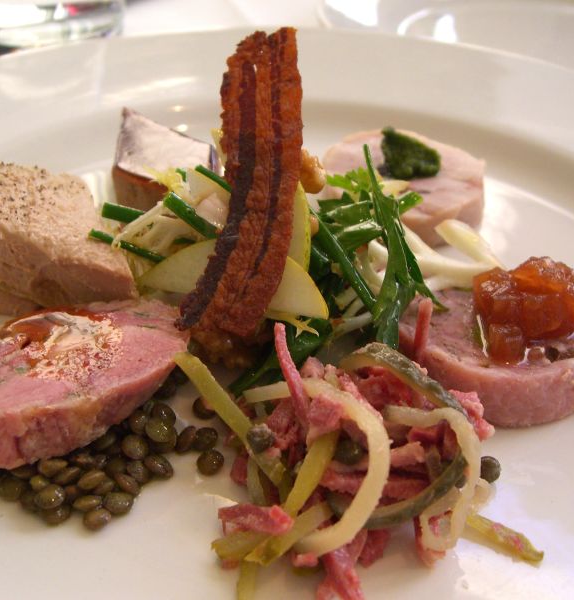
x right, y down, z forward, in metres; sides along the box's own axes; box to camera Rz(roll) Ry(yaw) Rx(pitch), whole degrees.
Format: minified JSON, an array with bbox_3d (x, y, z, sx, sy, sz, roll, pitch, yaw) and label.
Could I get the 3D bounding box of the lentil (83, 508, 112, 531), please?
[{"bbox_3d":[-0.038,0.044,0.175,0.006,0.004,0.006,-16,28,0],"label":"lentil"}]

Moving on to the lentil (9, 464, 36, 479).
[{"bbox_3d":[-0.056,0.036,0.185,0.006,0.004,0.006,1,35,0],"label":"lentil"}]

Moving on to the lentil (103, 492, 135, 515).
[{"bbox_3d":[-0.034,0.041,0.178,0.006,0.004,0.006,1,35,0],"label":"lentil"}]

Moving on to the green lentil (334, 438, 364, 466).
[{"bbox_3d":[0.012,0.029,0.170,0.006,0.003,0.006,1,37,-1],"label":"green lentil"}]

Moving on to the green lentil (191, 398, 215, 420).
[{"bbox_3d":[-0.018,0.023,0.187,0.006,0.003,0.006,1,37,-1],"label":"green lentil"}]

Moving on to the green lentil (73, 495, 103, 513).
[{"bbox_3d":[-0.037,0.038,0.165,0.006,0.003,0.006,-17,-6,13],"label":"green lentil"}]

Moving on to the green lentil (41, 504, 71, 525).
[{"bbox_3d":[-0.043,0.040,0.164,0.006,0.003,0.006,1,37,-1],"label":"green lentil"}]

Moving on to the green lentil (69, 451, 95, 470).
[{"bbox_3d":[-0.040,0.031,0.172,0.006,0.003,0.006,5,15,-4],"label":"green lentil"}]

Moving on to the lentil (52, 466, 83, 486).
[{"bbox_3d":[-0.042,0.034,0.169,0.006,0.003,0.006,-29,-3,20],"label":"lentil"}]

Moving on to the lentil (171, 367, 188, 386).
[{"bbox_3d":[-0.025,0.017,0.198,0.006,0.004,0.006,-8,46,6],"label":"lentil"}]

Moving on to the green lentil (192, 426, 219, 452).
[{"bbox_3d":[-0.017,0.029,0.184,0.006,0.004,0.006,16,51,-10],"label":"green lentil"}]

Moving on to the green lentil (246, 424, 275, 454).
[{"bbox_3d":[-0.005,0.028,0.176,0.006,0.005,0.006,1,35,0],"label":"green lentil"}]

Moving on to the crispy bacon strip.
[{"bbox_3d":[-0.008,-0.026,0.202,0.022,0.073,0.010,12,15,-1],"label":"crispy bacon strip"}]

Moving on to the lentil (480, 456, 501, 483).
[{"bbox_3d":[0.040,0.034,0.177,0.006,0.006,0.004,27,-5,-17],"label":"lentil"}]

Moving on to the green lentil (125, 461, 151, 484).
[{"bbox_3d":[-0.031,0.036,0.184,0.006,0.004,0.006,30,37,0],"label":"green lentil"}]

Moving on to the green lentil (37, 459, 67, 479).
[{"bbox_3d":[-0.048,0.035,0.181,0.006,0.004,0.006,-9,14,0],"label":"green lentil"}]

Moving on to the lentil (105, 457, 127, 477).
[{"bbox_3d":[-0.033,0.033,0.172,0.006,0.003,0.006,1,37,-1],"label":"lentil"}]

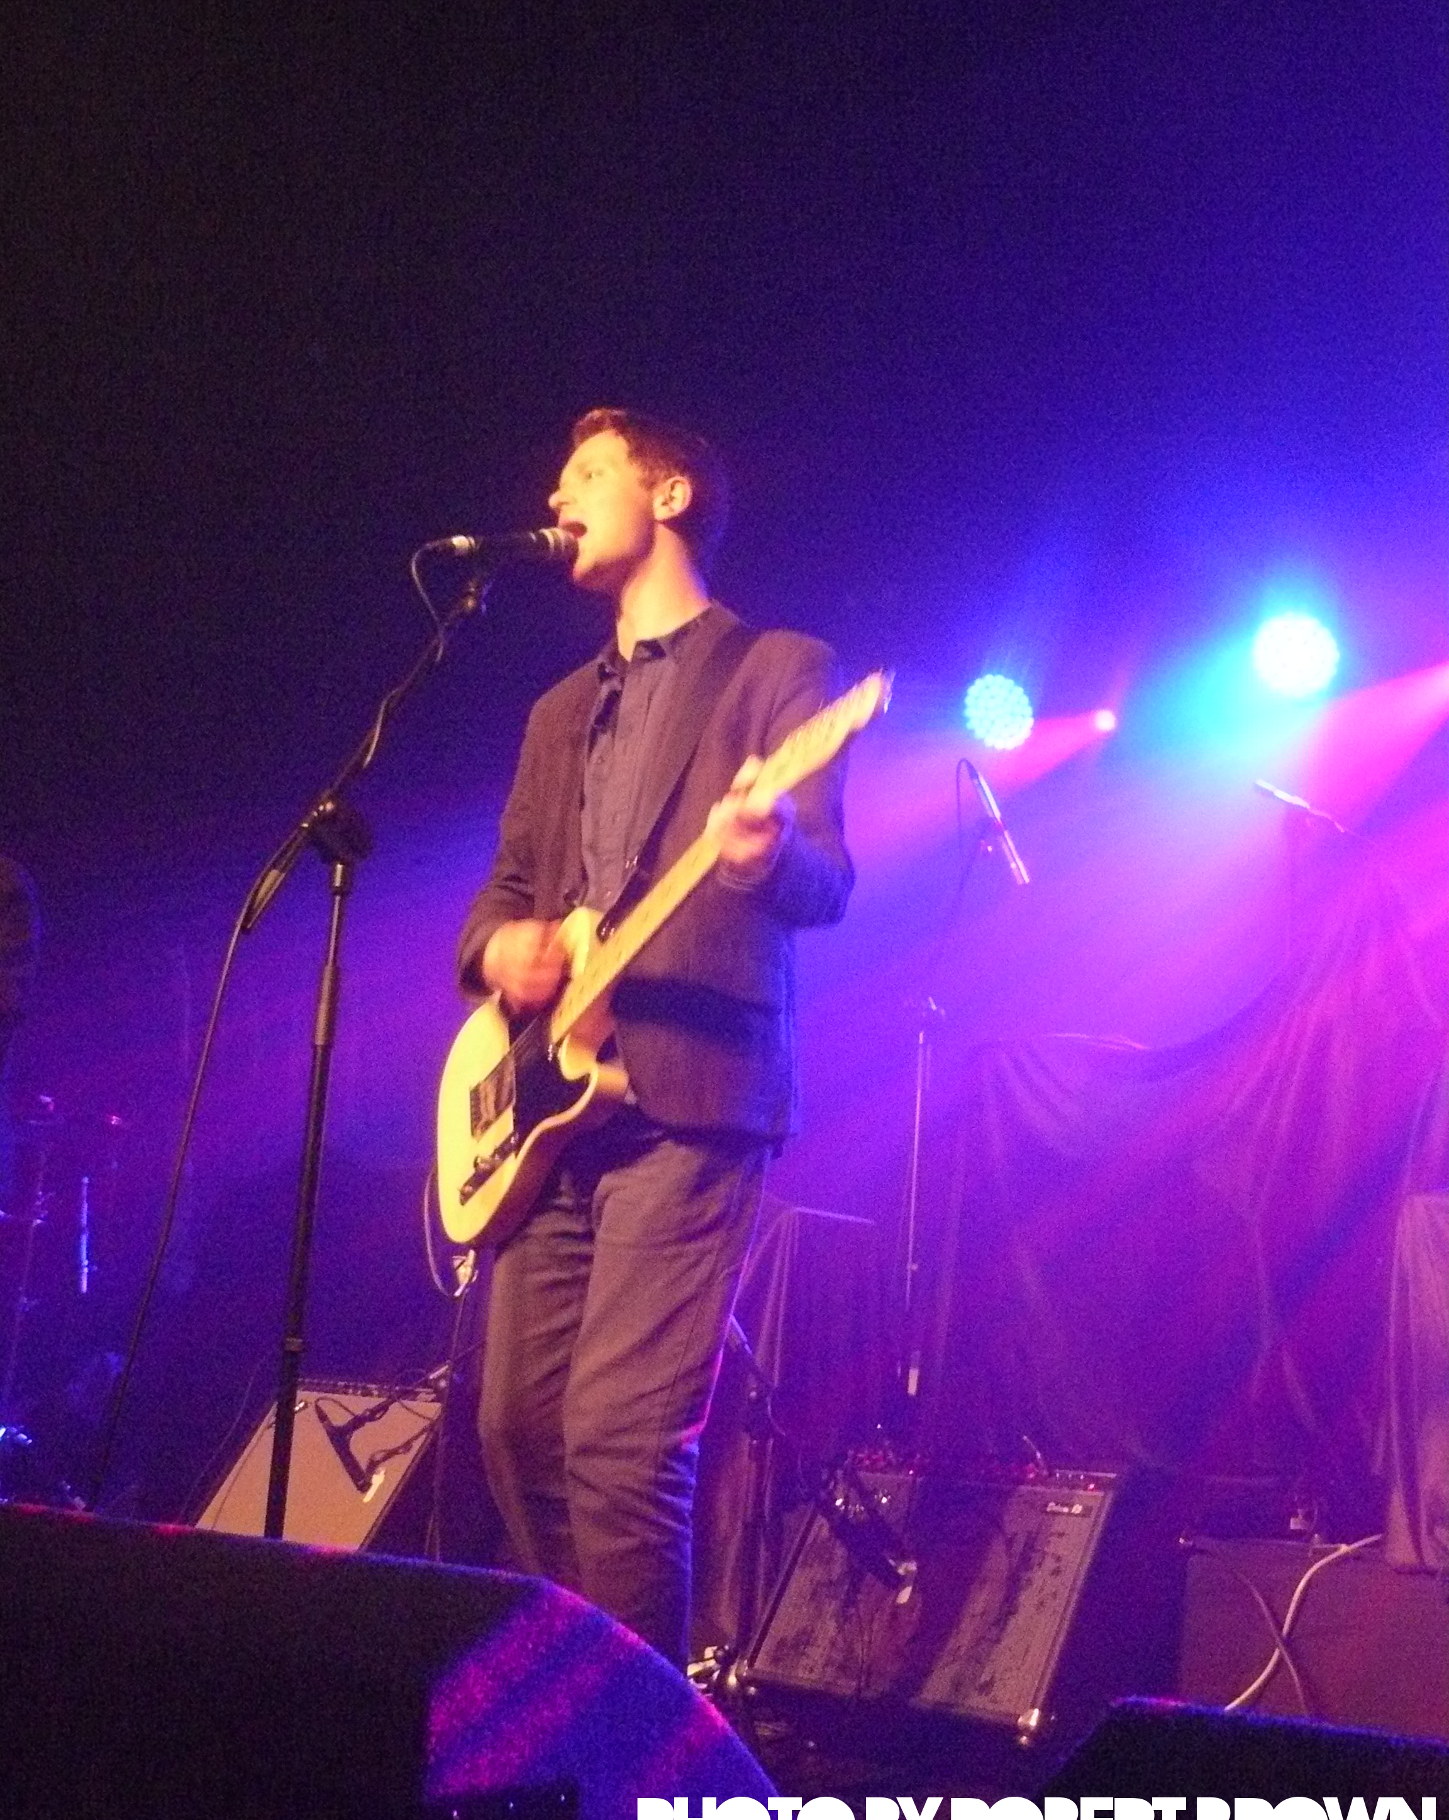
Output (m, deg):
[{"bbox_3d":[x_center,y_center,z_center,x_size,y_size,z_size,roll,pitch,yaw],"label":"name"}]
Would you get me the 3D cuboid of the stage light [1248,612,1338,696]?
[{"bbox_3d":[1.262,-0.580,4.735,0.200,0.200,0.200,-4,18,27],"label":"stage light"}]

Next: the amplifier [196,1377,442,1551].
[{"bbox_3d":[-0.847,1.361,4.823,0.640,0.550,0.260,-11,-49,45],"label":"amplifier"}]

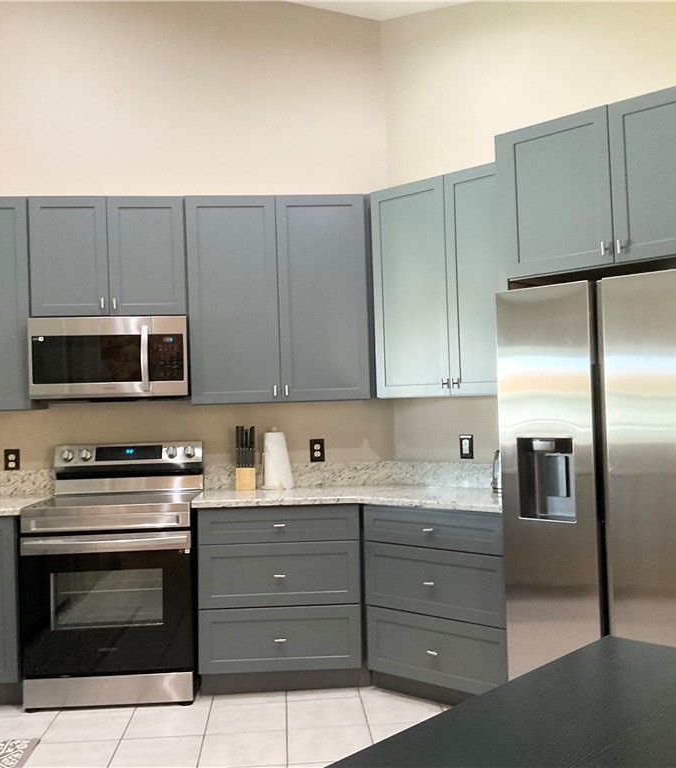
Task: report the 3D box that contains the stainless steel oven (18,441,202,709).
[{"bbox_3d":[-1.061,0.894,4.178,0.757,1.180,0.675,-2,-2,-4],"label":"stainless steel oven"}]

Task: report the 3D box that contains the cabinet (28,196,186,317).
[{"bbox_3d":[-1.150,-0.625,4.417,0.770,0.609,0.335,-2,-2,-4],"label":"cabinet"}]

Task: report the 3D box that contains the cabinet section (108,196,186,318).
[{"bbox_3d":[-0.958,-0.633,4.428,0.378,0.596,0.332,-1,-1,-3],"label":"cabinet section"}]

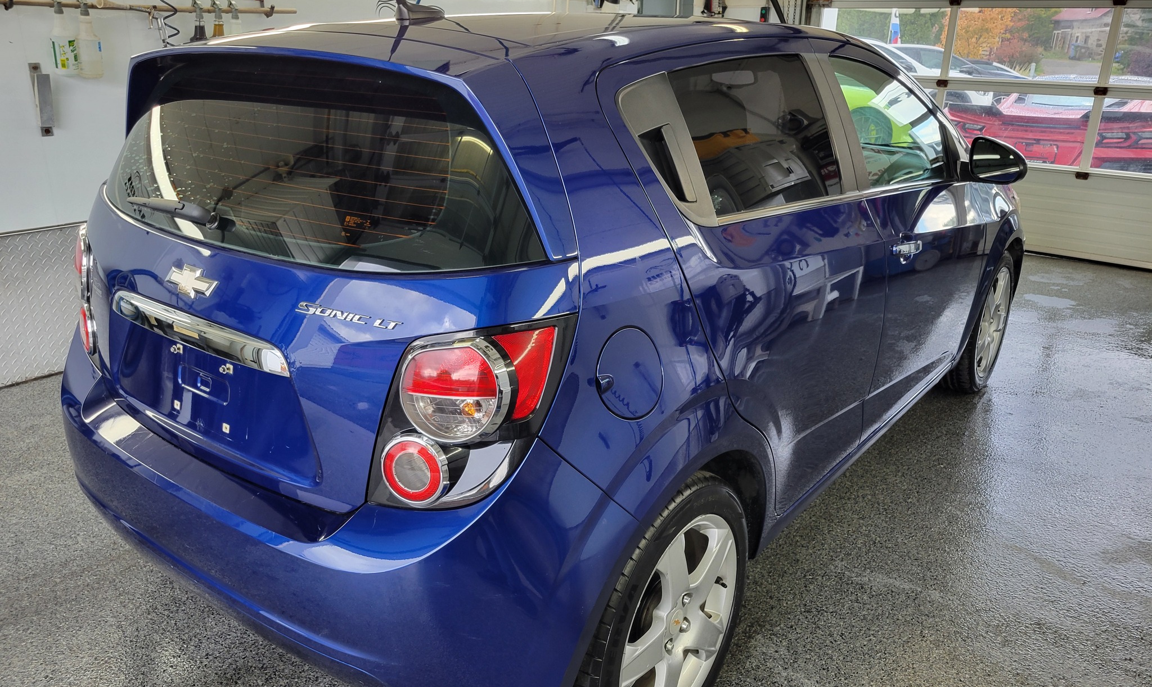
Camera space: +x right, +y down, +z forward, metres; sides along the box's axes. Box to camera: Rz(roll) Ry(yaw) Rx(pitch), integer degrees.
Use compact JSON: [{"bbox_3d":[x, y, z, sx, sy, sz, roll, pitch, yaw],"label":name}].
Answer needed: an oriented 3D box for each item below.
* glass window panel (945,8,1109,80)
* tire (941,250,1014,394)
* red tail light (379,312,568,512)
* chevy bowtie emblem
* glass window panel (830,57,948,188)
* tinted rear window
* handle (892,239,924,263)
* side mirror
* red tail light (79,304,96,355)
[{"bbox_3d":[2.957,-1.961,5.682,0.930,0.447,0.030,16,25,35],"label":"glass window panel"},{"bbox_3d":[1.688,-0.114,3.705,0.210,0.632,0.632,15,24,34],"label":"tire"},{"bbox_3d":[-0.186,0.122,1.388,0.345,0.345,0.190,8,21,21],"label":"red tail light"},{"bbox_3d":[-0.740,-0.117,1.658,0.183,0.060,0.016,14,6,35],"label":"chevy bowtie emblem"},{"bbox_3d":[0.961,-0.661,2.568,0.050,0.395,0.850,-7,11,40],"label":"glass window panel"},{"bbox_3d":[-0.599,-0.380,1.765,1.280,0.440,0.170,16,-5,35],"label":"tinted rear window"},{"bbox_3d":[0.934,-0.260,2.438,0.050,0.050,0.215,16,25,35],"label":"handle"},{"bbox_3d":[1.355,-0.588,2.772,0.178,0.156,0.115,15,24,35],"label":"side mirror"},{"bbox_3d":[-1.168,-0.034,2.091,0.060,0.122,0.122,-15,25,-37],"label":"red tail light"}]

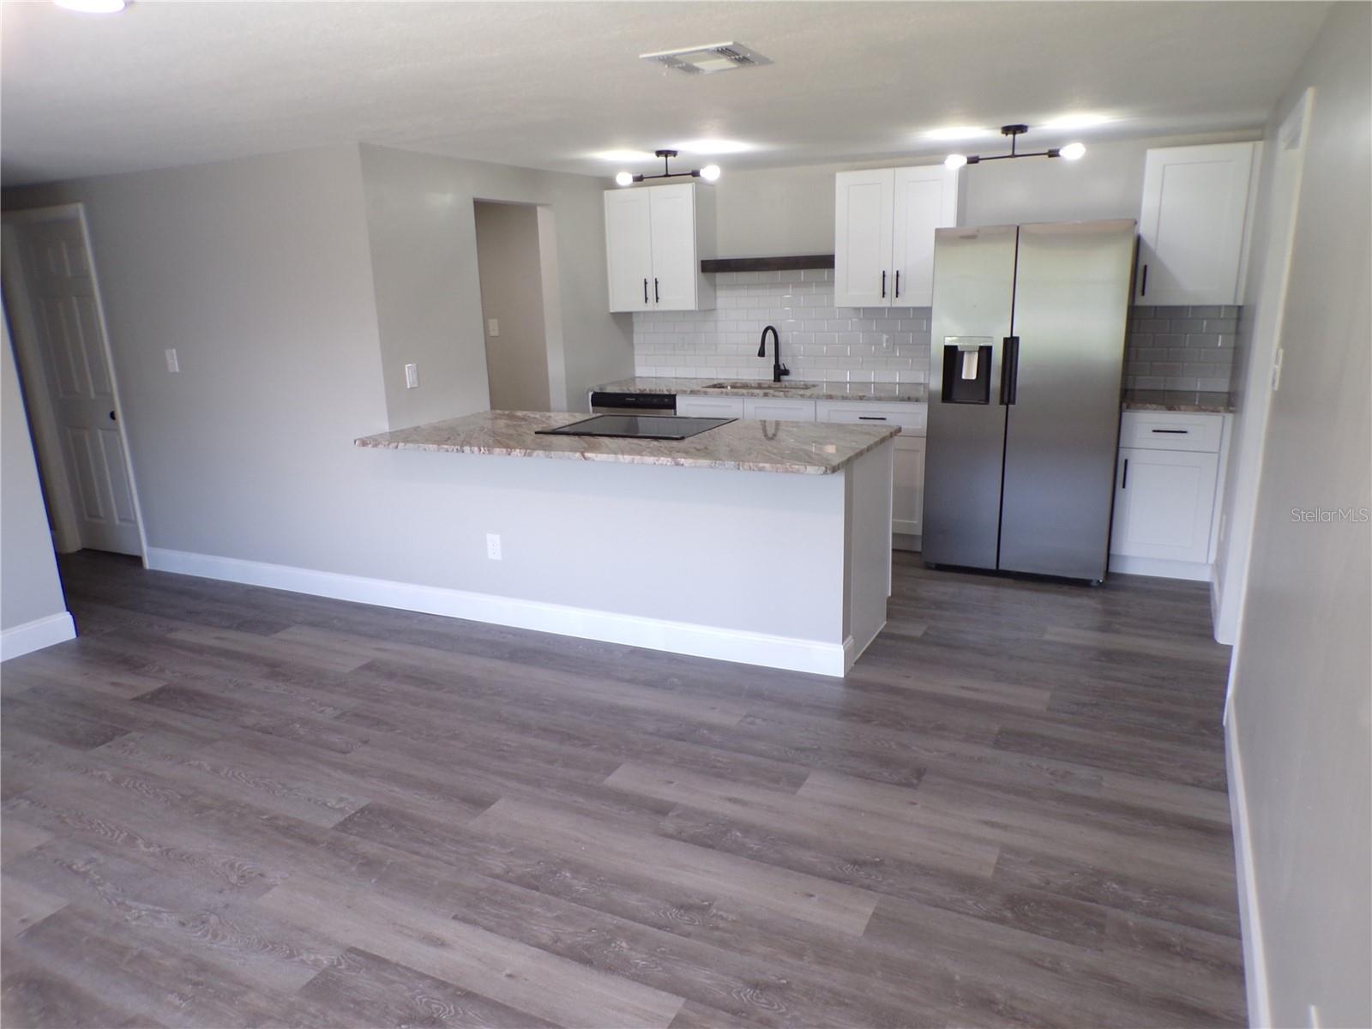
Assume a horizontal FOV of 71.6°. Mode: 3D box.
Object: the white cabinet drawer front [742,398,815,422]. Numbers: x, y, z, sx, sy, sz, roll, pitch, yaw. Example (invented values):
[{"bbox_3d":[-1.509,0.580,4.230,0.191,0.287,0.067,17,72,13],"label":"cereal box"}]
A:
[{"bbox_3d":[0.559,-0.597,5.686,0.456,0.167,0.022,5,16,26],"label":"white cabinet drawer front"}]

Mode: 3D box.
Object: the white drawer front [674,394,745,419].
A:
[{"bbox_3d":[0.146,-0.637,5.887,0.467,0.167,0.022,5,16,26],"label":"white drawer front"}]

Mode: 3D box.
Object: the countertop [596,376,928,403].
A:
[{"bbox_3d":[0.508,-0.773,5.954,2.220,0.034,0.645,5,16,25],"label":"countertop"}]

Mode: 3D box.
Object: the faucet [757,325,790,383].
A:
[{"bbox_3d":[0.564,-1.006,6.030,0.120,0.378,0.245,5,16,25],"label":"faucet"}]

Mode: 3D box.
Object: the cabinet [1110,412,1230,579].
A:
[{"bbox_3d":[2.575,-0.147,5.108,0.505,0.876,0.600,5,16,26],"label":"cabinet"}]

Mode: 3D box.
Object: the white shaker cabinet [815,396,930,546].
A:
[{"bbox_3d":[1.211,-0.271,5.749,0.670,0.878,0.625,5,16,25],"label":"white shaker cabinet"}]

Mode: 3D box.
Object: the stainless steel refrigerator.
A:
[{"bbox_3d":[1.877,-0.620,5.180,0.913,1.790,0.840,5,16,25],"label":"stainless steel refrigerator"}]

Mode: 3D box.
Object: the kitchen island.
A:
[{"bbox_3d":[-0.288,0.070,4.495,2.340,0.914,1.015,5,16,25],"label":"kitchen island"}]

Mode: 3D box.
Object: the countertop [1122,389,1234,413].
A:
[{"bbox_3d":[2.564,-0.583,4.979,0.523,0.033,0.625,5,16,26],"label":"countertop"}]

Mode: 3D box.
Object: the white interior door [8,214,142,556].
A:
[{"bbox_3d":[-3.655,-0.749,5.833,0.770,2.030,0.045,5,16,26],"label":"white interior door"}]

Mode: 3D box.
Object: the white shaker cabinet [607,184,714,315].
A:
[{"bbox_3d":[-0.157,-1.730,6.235,0.645,0.765,0.325,5,16,26],"label":"white shaker cabinet"}]

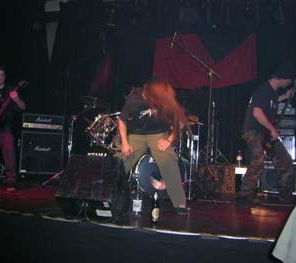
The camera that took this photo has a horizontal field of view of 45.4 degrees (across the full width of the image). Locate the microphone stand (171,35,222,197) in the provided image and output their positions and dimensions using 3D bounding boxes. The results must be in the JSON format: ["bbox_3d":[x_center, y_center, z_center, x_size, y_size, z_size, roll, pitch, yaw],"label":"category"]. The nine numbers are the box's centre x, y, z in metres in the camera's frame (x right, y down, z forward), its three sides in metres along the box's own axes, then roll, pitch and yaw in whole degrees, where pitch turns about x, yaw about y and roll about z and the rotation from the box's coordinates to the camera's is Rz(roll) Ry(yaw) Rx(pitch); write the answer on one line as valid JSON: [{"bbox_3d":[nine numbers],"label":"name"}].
[{"bbox_3d":[0.651,-0.168,4.750,0.660,2.140,0.520,3,-1,0],"label":"microphone stand"}]

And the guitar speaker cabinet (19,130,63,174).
[{"bbox_3d":[-1.981,0.383,6.650,0.740,0.780,0.370,3,-1,-4],"label":"guitar speaker cabinet"}]

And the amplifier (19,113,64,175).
[{"bbox_3d":[-1.981,0.223,6.650,0.740,1.100,0.370,3,-1,-4],"label":"amplifier"}]

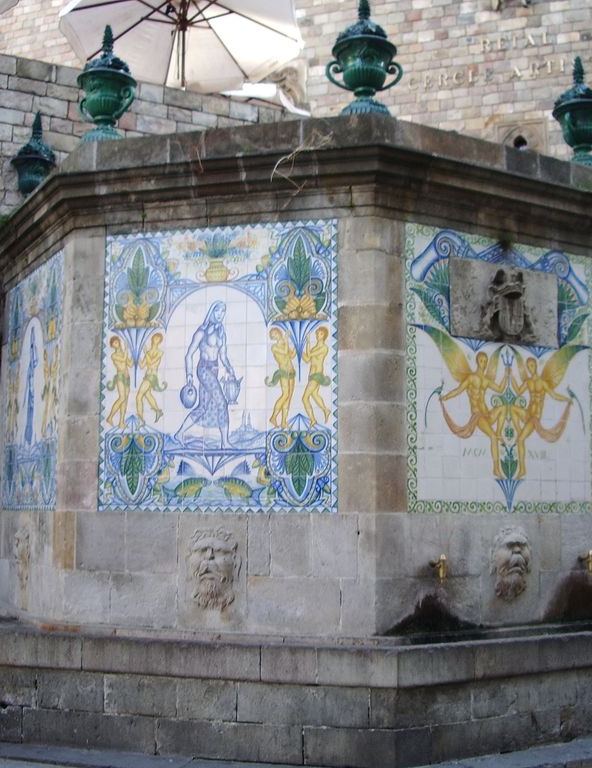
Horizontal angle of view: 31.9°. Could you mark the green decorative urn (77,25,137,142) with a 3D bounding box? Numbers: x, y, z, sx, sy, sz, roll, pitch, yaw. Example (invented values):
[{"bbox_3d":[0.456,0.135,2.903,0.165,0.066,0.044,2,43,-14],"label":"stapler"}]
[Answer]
[{"bbox_3d":[-1.474,-2.313,8.036,0.520,1.010,0.455,-5,-9,39],"label":"green decorative urn"}]

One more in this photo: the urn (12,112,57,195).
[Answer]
[{"bbox_3d":[-2.508,-2.098,9.914,0.455,1.010,0.520,1,-7,-6],"label":"urn"}]

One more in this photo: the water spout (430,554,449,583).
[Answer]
[{"bbox_3d":[0.966,1.241,6.959,0.055,0.190,0.145,4,-8,-32],"label":"water spout"}]

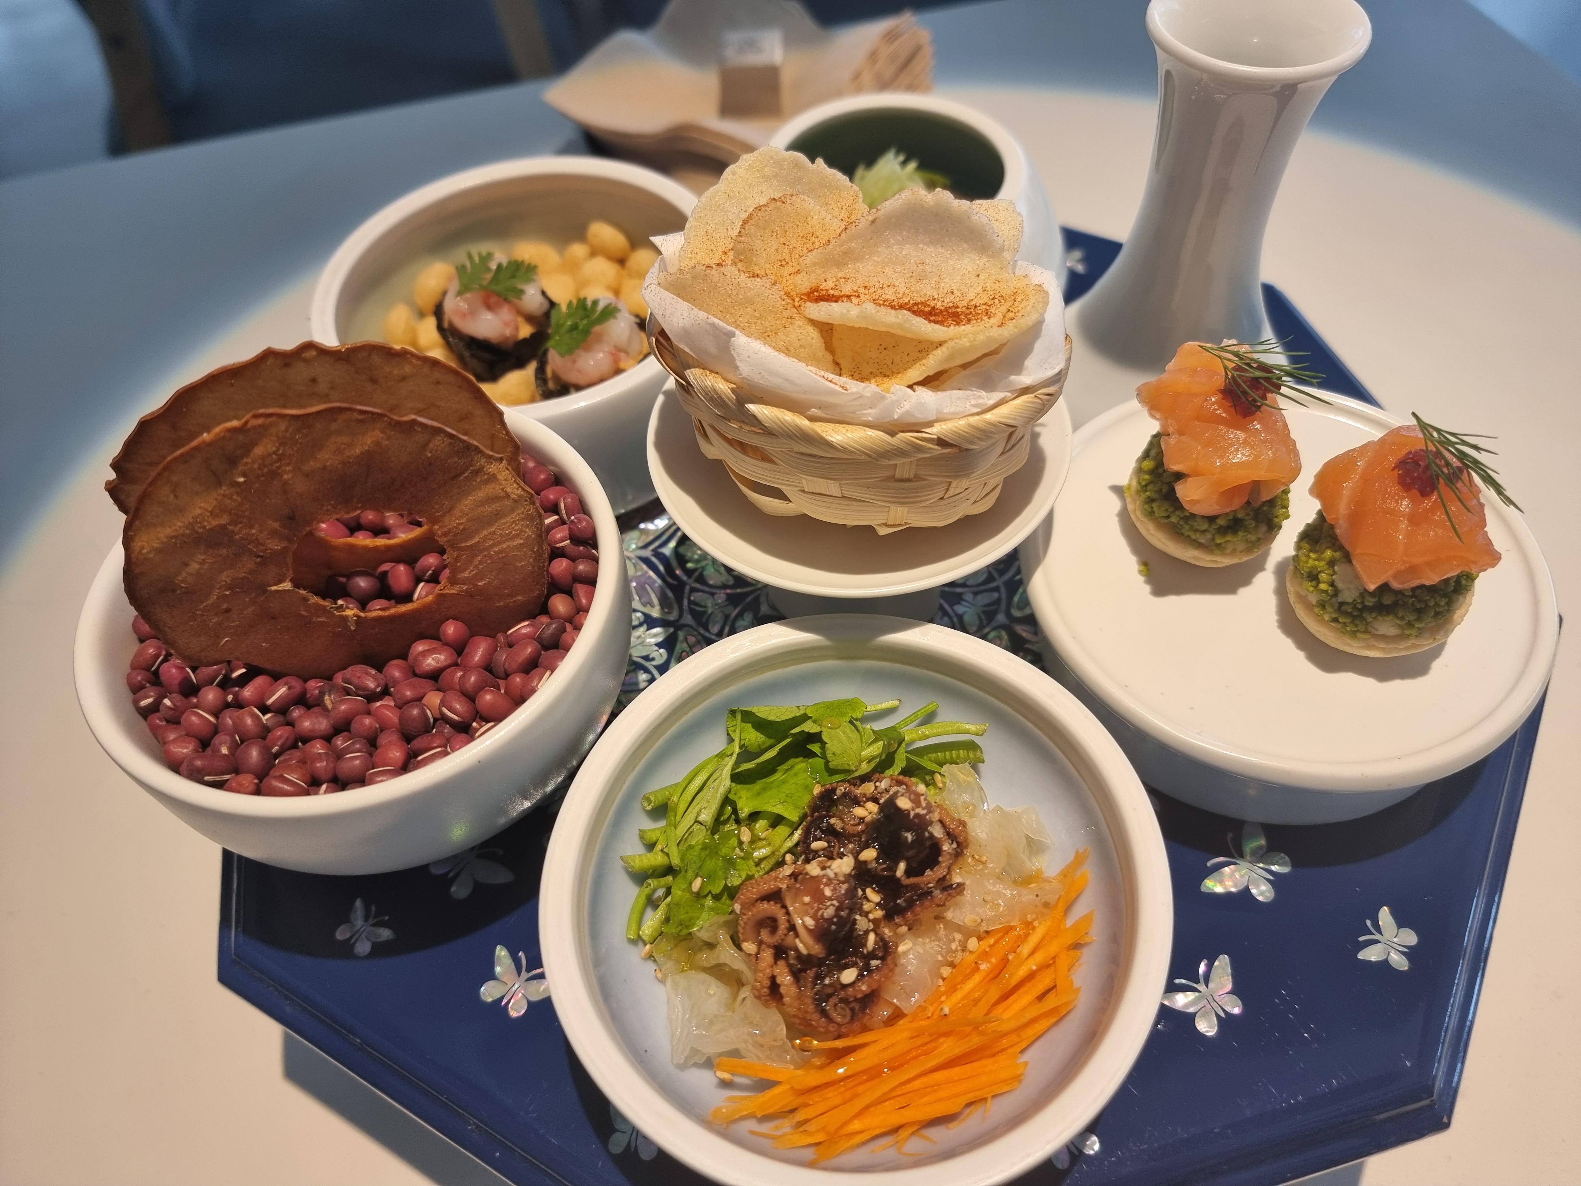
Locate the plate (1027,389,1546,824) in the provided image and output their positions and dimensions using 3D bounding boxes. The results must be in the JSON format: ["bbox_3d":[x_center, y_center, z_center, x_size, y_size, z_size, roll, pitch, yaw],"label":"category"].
[{"bbox_3d":[0.103,0.000,0.239,0.106,0.025,0.106,-2,54,3],"label":"plate"}]

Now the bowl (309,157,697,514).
[{"bbox_3d":[-0.066,-0.066,0.289,0.102,0.043,0.102,-2,54,3],"label":"bowl"}]

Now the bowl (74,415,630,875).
[{"bbox_3d":[-0.085,0.011,0.233,0.103,0.045,0.103,-2,54,3],"label":"bowl"}]

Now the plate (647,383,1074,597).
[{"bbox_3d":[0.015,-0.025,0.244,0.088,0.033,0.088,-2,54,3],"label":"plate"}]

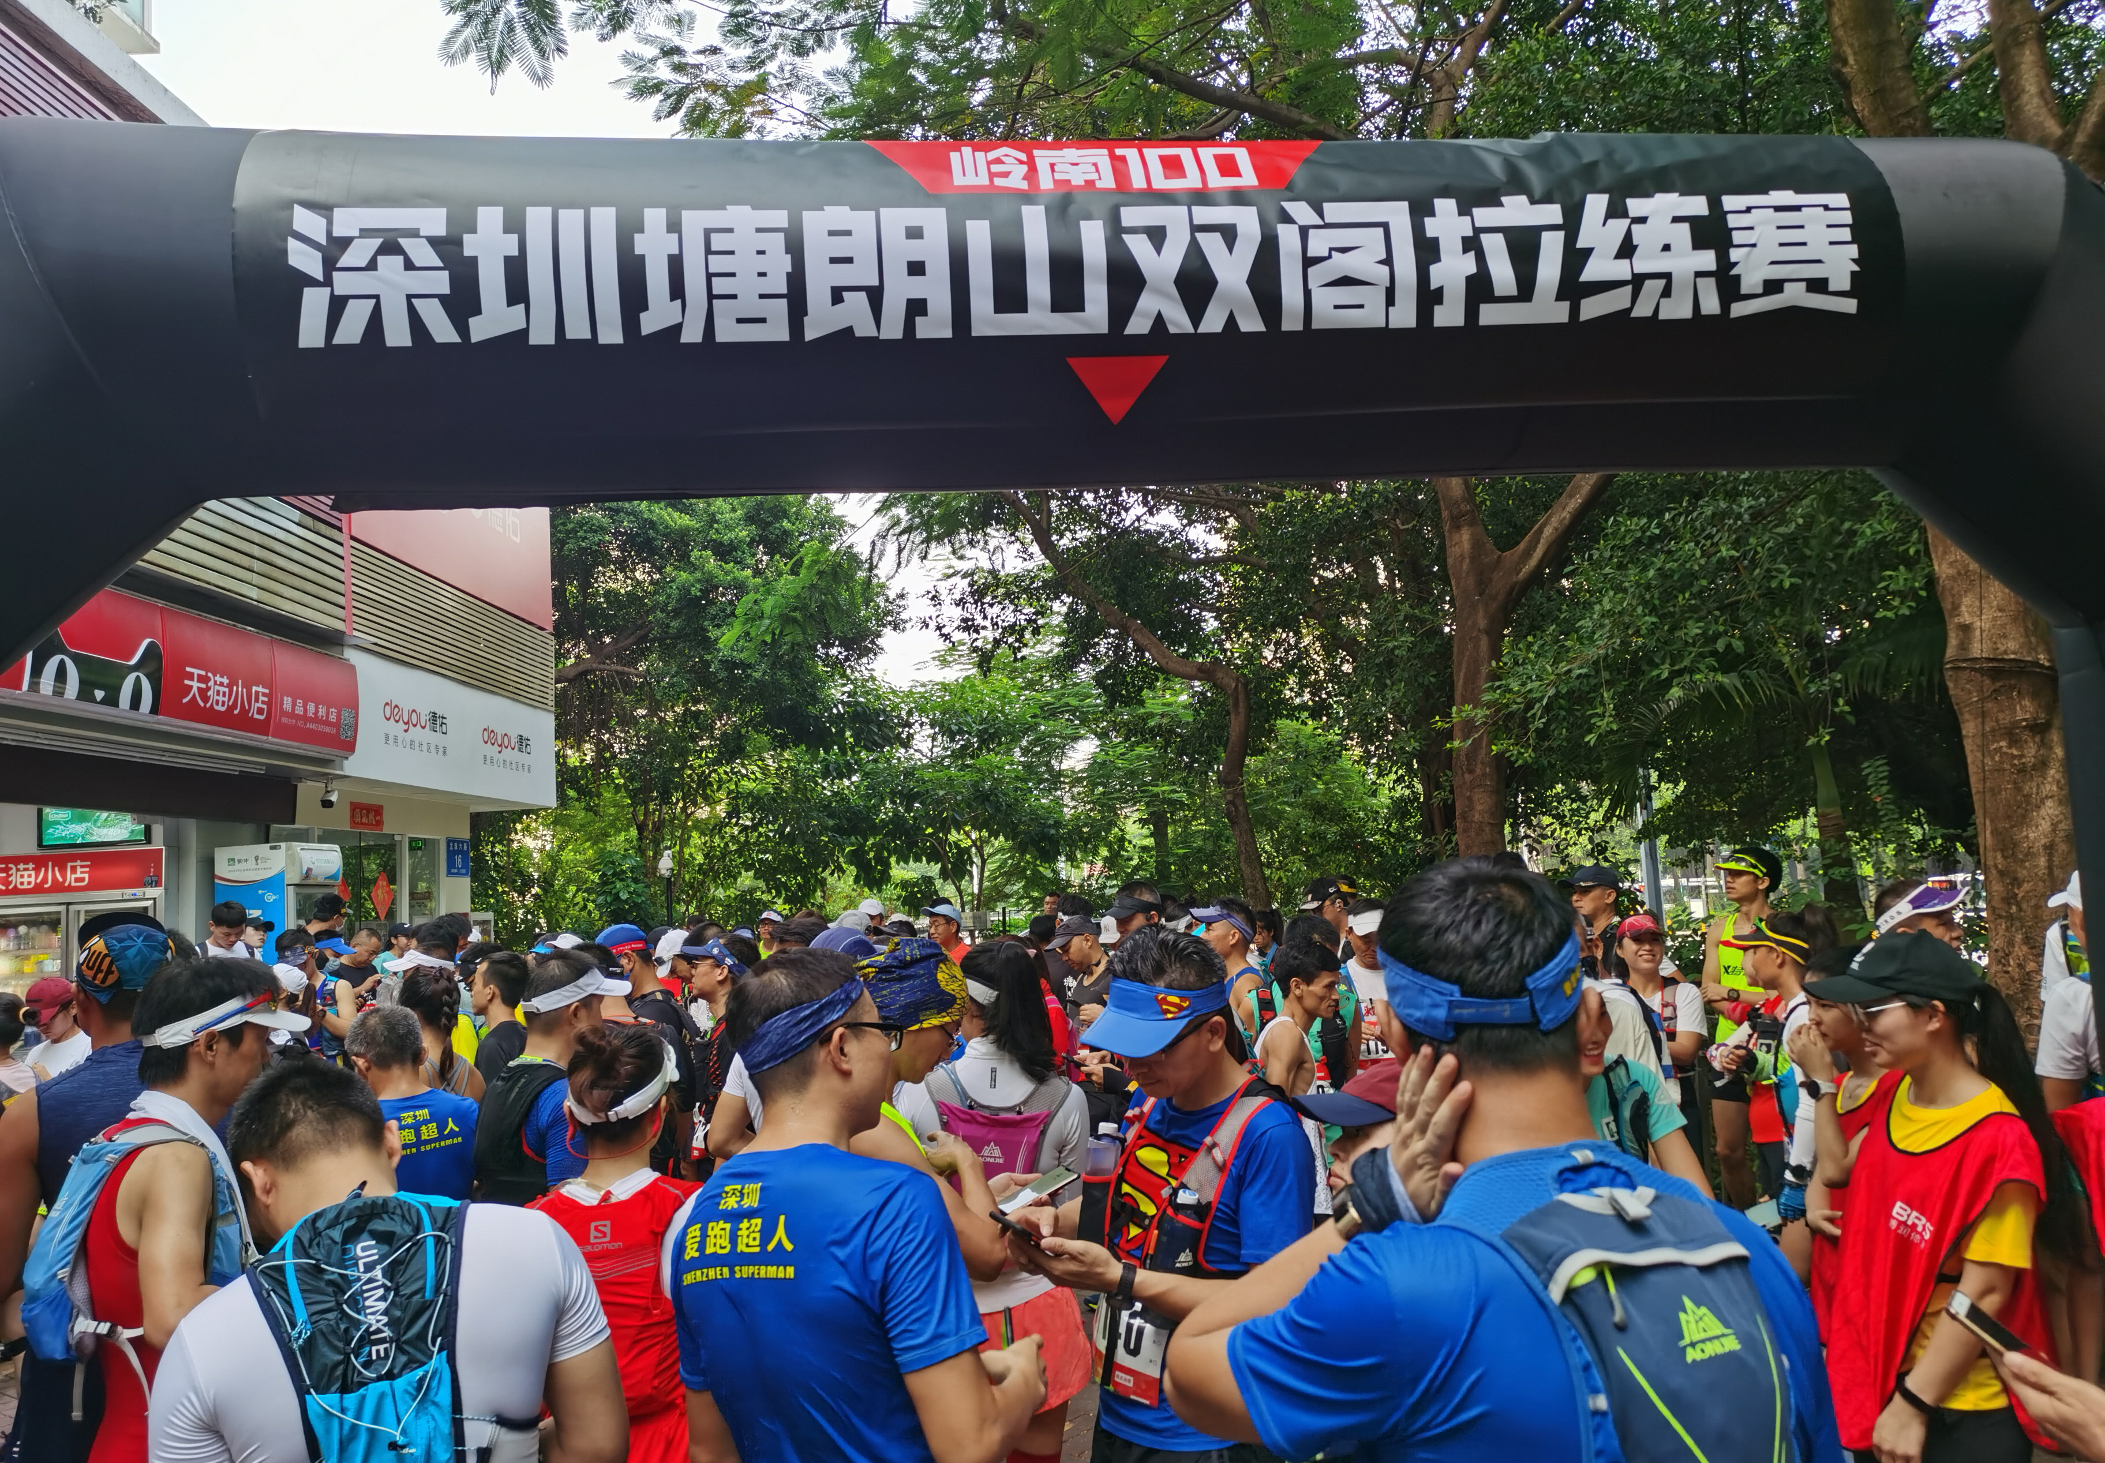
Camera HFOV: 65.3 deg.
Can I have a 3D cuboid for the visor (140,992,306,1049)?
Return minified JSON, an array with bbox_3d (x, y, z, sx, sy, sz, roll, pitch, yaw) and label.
[{"bbox_3d":[-1.319,0.461,2.620,0.265,0.090,0.175,-1,-6,-40],"label":"visor"}]

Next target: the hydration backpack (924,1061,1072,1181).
[{"bbox_3d":[-0.119,0.901,3.550,0.310,0.370,0.200,-3,-7,8],"label":"hydration backpack"}]

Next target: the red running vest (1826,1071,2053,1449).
[{"bbox_3d":[1.440,0.849,2.660,0.275,0.600,0.420,0,-7,-16],"label":"red running vest"}]

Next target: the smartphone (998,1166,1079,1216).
[{"bbox_3d":[-0.026,0.770,2.760,0.155,0.009,0.075,-21,6,-29],"label":"smartphone"}]

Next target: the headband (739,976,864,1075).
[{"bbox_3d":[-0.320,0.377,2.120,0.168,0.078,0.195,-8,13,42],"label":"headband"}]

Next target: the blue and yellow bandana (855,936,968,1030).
[{"bbox_3d":[-0.232,0.412,2.680,0.205,0.145,0.175,2,-7,-30],"label":"blue and yellow bandana"}]

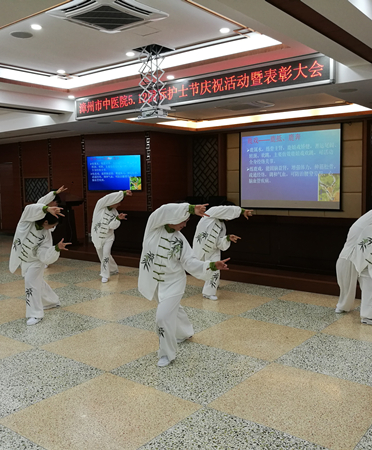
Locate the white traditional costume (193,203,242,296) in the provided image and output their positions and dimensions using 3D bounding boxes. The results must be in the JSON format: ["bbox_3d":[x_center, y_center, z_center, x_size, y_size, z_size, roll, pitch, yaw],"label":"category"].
[{"bbox_3d":[0.425,0.327,6.500,0.530,1.220,0.540,-3,6,-25],"label":"white traditional costume"}]

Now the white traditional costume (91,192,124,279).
[{"bbox_3d":[-1.291,0.163,7.794,0.560,1.450,0.700,-3,5,-18],"label":"white traditional costume"}]

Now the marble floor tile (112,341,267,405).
[{"bbox_3d":[0.051,1.222,3.988,1.000,0.020,1.000,3,7,39],"label":"marble floor tile"}]

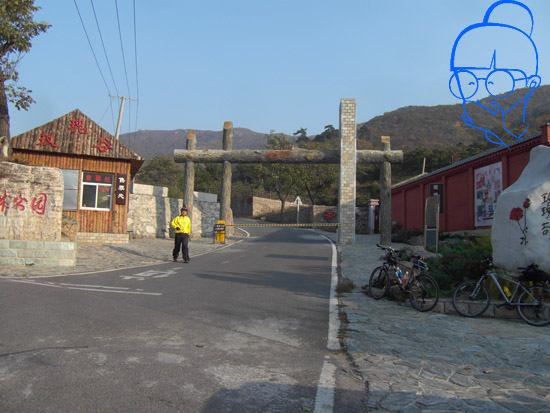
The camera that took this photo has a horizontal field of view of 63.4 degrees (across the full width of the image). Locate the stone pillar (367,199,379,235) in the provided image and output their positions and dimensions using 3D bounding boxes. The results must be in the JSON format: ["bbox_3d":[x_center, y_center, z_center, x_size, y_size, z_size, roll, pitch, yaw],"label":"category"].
[{"bbox_3d":[5.700,0.580,26.000,0.550,2.100,0.550,1,-5,1],"label":"stone pillar"}]

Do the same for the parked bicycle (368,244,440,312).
[{"bbox_3d":[2.430,1.360,8.430,0.600,1.050,1.740,4,-1,-33],"label":"parked bicycle"}]

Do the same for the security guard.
[{"bbox_3d":[-2.950,0.875,13.900,0.620,1.740,0.400,2,-5,-14],"label":"security guard"}]

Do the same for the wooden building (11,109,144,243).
[{"bbox_3d":[-8.600,-1.300,18.800,5.100,5.700,5.000,3,-5,-23],"label":"wooden building"}]

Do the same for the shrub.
[{"bbox_3d":[3.930,1.250,9.500,1.400,1.100,1.250,1,-5,6],"label":"shrub"}]

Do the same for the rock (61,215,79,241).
[{"bbox_3d":[-7.300,0.780,15.600,0.950,1.000,0.750,3,-5,-23],"label":"rock"}]

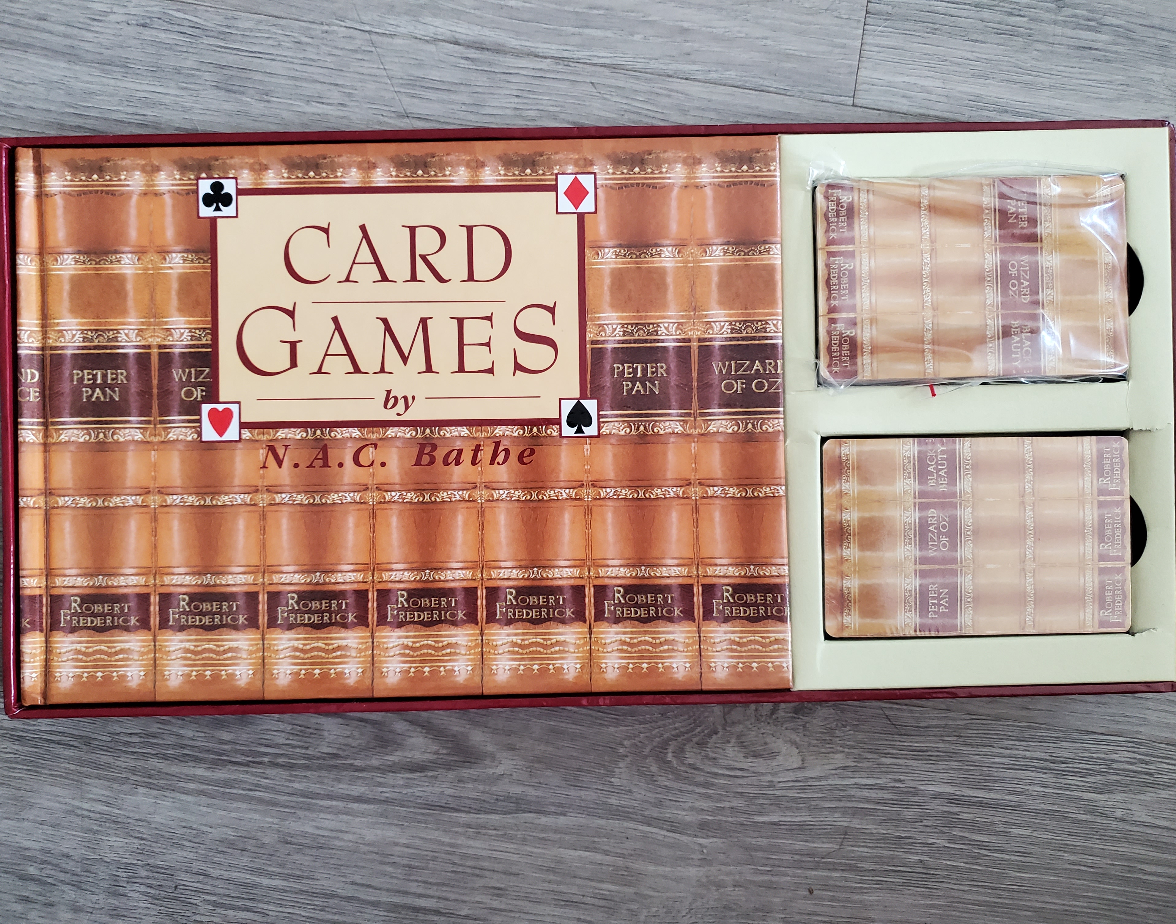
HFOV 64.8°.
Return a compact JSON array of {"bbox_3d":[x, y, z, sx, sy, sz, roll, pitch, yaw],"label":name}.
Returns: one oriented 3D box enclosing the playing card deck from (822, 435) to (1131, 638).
[{"bbox_3d":[0.112,0.022,0.275,0.088,0.016,0.058,-1,89,-1],"label":"playing card deck"}]

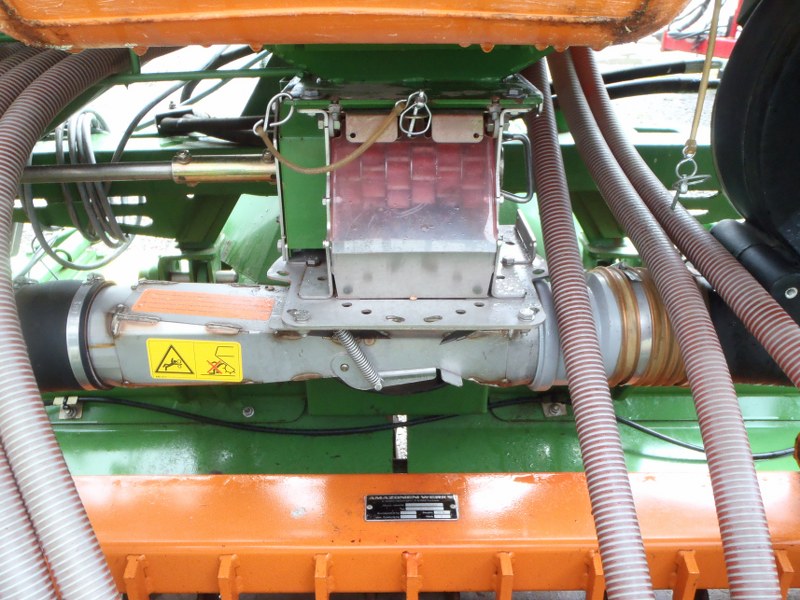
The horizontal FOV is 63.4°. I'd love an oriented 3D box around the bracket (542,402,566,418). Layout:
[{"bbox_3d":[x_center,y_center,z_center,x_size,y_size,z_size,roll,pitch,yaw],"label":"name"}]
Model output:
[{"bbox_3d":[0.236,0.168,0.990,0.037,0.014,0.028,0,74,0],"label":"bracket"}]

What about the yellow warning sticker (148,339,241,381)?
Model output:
[{"bbox_3d":[-0.278,0.082,0.875,0.128,0.058,0.002,0,17,0],"label":"yellow warning sticker"}]

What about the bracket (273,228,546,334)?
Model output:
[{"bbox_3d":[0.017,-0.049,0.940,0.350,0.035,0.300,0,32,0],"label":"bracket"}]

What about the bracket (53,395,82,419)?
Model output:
[{"bbox_3d":[-0.505,0.164,0.985,0.039,0.018,0.035,0,74,0],"label":"bracket"}]

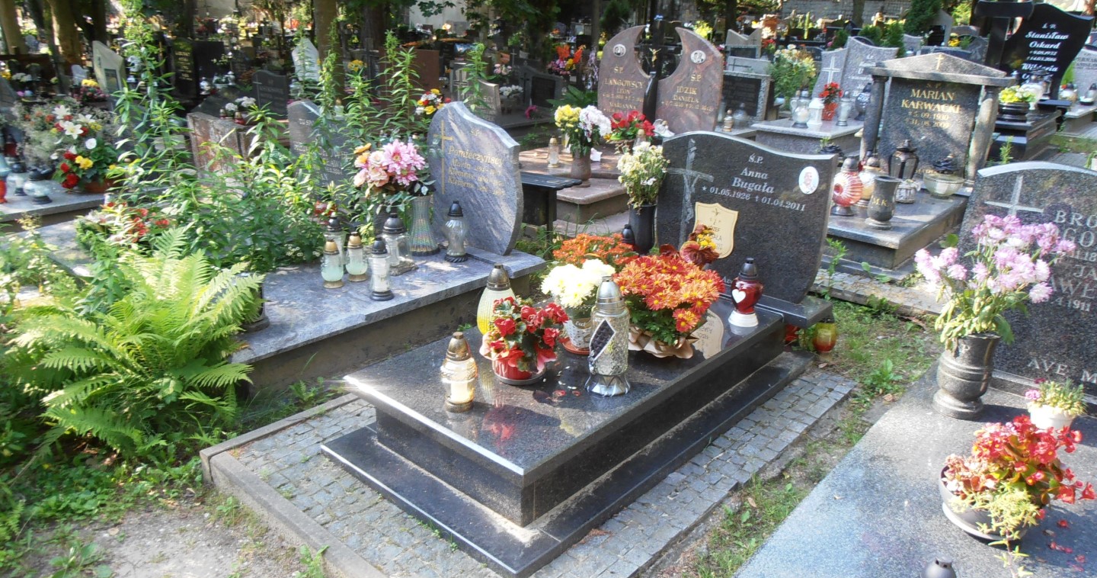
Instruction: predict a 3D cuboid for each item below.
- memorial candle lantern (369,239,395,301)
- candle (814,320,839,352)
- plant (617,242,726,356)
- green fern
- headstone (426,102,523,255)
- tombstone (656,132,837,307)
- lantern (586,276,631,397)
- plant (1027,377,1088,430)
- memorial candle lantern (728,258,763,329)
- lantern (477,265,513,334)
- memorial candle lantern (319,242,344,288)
[{"bbox_3d":[-0.796,-0.094,3.642,0.115,0.285,0.120,-5,20,-12],"label":"memorial candle lantern"},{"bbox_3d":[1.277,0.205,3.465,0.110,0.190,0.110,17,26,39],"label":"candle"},{"bbox_3d":[0.455,0.043,2.876,0.400,0.340,0.380,1,20,0],"label":"plant"},{"bbox_3d":[-1.567,0.197,2.987,0.880,0.660,0.840,-12,23,-29],"label":"green fern"},{"bbox_3d":[-0.381,-0.593,4.048,0.647,0.761,0.085,15,25,37],"label":"headstone"},{"bbox_3d":[0.818,-0.337,3.326,0.797,0.664,0.068,17,26,39],"label":"tombstone"},{"bbox_3d":[0.207,0.151,2.490,0.145,0.385,0.145,1,20,0],"label":"lantern"},{"bbox_3d":[1.672,0.386,2.503,0.170,0.145,0.165,18,25,38],"label":"plant"},{"bbox_3d":[0.809,0.010,3.098,0.130,0.268,0.125,18,25,38],"label":"memorial candle lantern"},{"bbox_3d":[-0.185,0.071,2.848,0.159,0.334,0.159,0,21,-4],"label":"lantern"},{"bbox_3d":[-1.037,-0.120,3.633,0.106,0.229,0.106,-5,21,-16],"label":"memorial candle lantern"}]

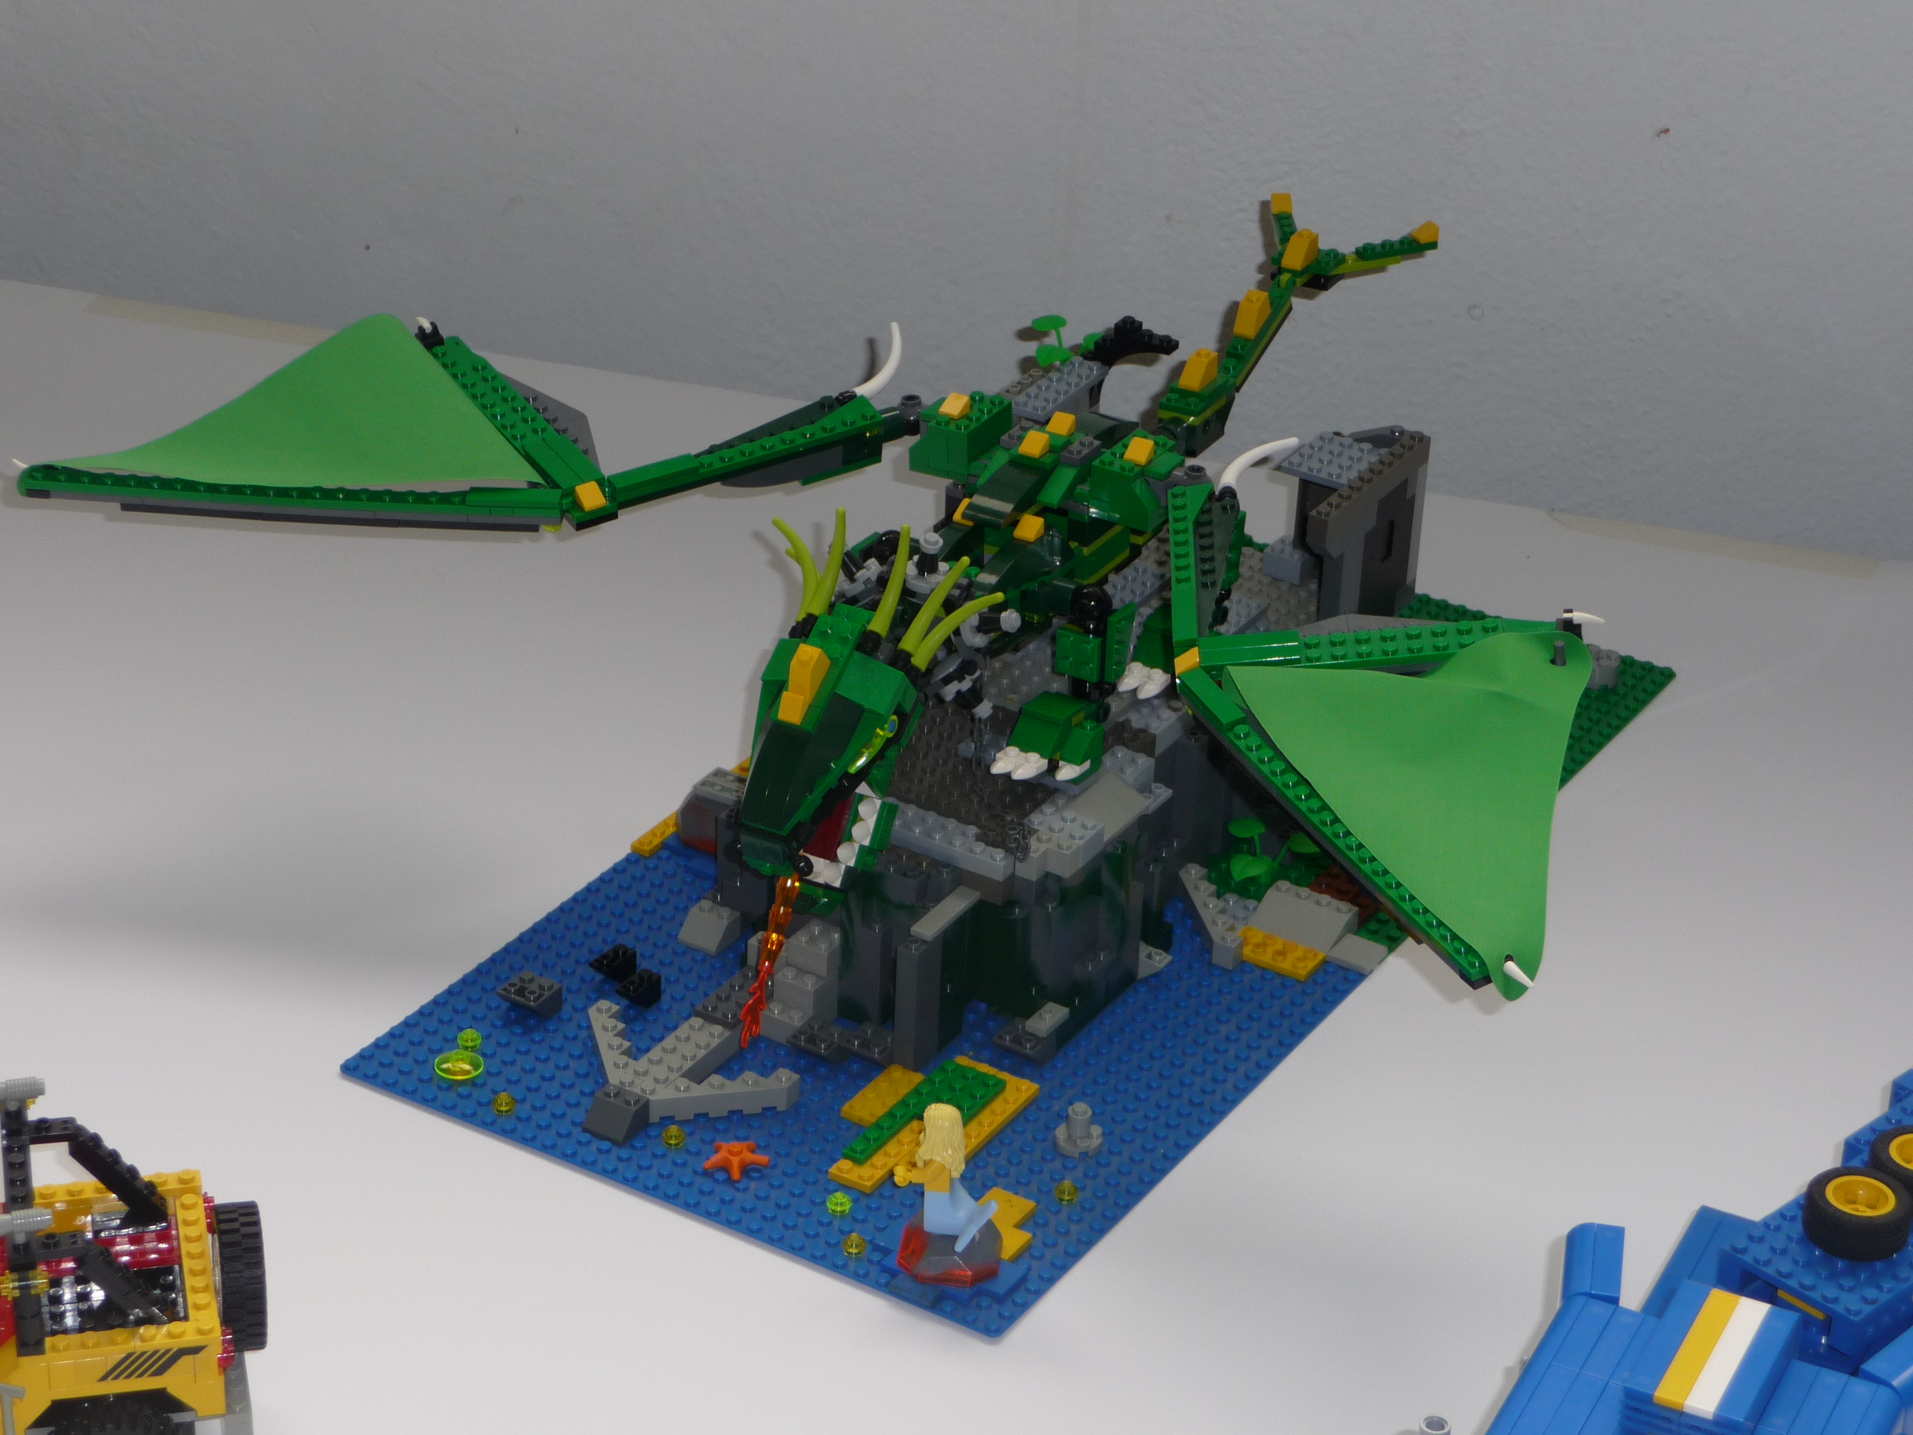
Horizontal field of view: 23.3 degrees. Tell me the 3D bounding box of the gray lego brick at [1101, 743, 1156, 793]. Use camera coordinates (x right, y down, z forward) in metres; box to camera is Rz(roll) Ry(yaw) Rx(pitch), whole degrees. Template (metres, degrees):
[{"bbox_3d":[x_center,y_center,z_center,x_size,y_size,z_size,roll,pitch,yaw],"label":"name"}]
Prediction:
[{"bbox_3d":[0.058,0.019,1.598,0.016,0.011,0.016,19,33,26],"label":"gray lego brick"}]

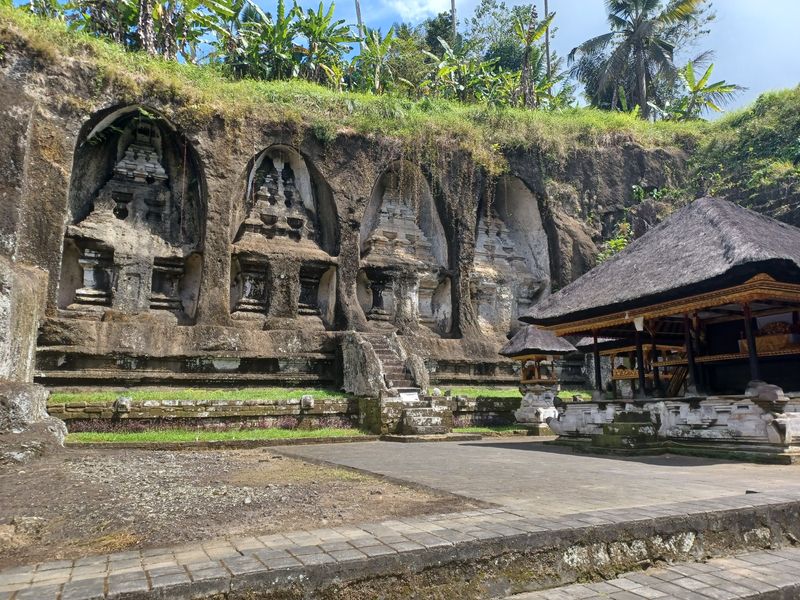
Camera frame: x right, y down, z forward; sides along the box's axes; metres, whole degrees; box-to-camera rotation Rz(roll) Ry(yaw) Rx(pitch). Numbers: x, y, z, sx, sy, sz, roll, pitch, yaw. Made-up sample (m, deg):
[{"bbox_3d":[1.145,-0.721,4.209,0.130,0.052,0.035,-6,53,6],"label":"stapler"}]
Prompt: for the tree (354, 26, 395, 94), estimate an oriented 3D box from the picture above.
[{"bbox_3d":[-1.356,-12.659,30.485,1.919,3.980,1.919,4,-12,-24],"label":"tree"}]

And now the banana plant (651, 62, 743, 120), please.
[{"bbox_3d":[17.078,-12.025,33.280,5.000,3.520,4.000,-5,-12,26],"label":"banana plant"}]

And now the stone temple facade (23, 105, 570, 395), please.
[{"bbox_3d":[-2.170,-1.316,22.452,19.837,9.794,2.822,4,-12,-24],"label":"stone temple facade"}]

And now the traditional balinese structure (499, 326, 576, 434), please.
[{"bbox_3d":[4.495,2.644,19.266,1.809,3.557,1.809,4,-12,-24],"label":"traditional balinese structure"}]

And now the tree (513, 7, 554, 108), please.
[{"bbox_3d":[7.268,-13.592,32.257,2.132,6.325,2.132,4,-12,-24],"label":"tree"}]

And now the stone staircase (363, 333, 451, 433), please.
[{"bbox_3d":[0.069,2.833,20.049,2.573,3.569,2.324,4,-12,-24],"label":"stone staircase"}]

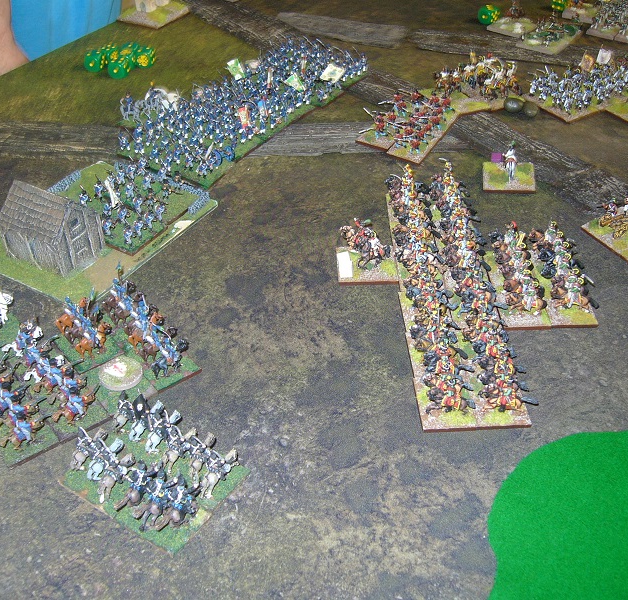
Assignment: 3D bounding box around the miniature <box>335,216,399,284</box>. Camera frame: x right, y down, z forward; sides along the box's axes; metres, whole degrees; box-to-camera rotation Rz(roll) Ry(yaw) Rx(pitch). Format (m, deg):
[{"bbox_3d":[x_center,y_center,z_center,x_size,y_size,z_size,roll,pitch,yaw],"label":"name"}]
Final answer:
[{"bbox_3d":[0.036,-0.036,0.553,0.040,0.036,0.039,-2,41,1],"label":"miniature"}]

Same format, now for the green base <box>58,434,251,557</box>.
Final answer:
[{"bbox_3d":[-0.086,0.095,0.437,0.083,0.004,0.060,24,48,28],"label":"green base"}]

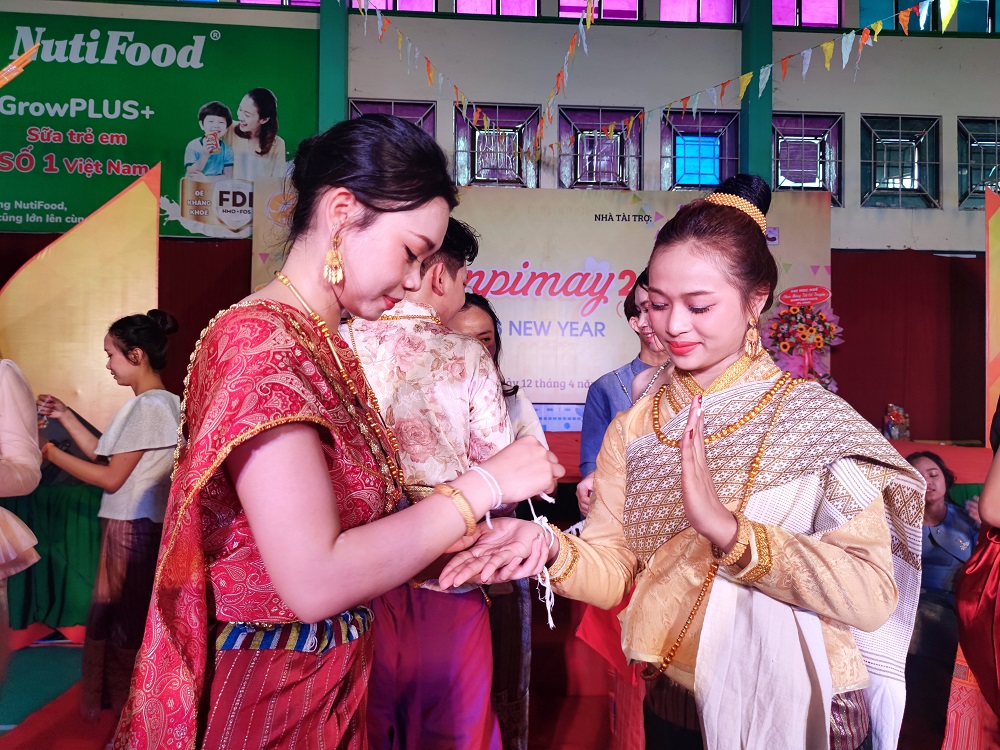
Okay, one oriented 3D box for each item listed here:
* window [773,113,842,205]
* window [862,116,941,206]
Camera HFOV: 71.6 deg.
[{"bbox_3d":[3.102,-2.188,7.050,0.790,0.960,0.120,0,-1,-3],"label":"window"},{"bbox_3d":[4.109,-2.186,7.100,0.820,0.970,0.120,0,-1,-3],"label":"window"}]

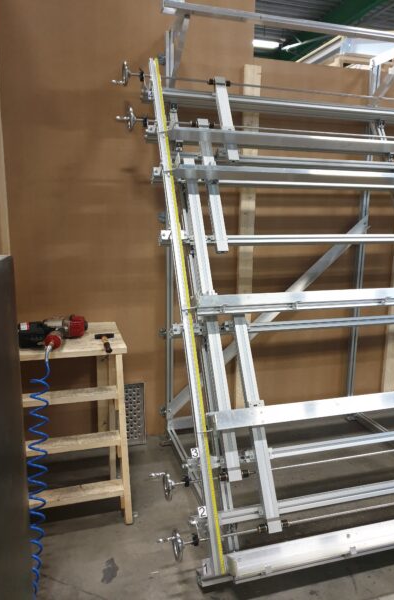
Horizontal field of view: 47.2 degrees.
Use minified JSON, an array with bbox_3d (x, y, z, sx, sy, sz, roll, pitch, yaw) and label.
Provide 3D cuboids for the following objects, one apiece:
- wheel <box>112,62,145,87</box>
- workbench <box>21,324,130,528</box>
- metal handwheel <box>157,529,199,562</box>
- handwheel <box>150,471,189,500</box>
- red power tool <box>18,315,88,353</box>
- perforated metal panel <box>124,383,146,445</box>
[{"bbox_3d":[-0.361,-1.190,2.377,0.165,0.118,0.115,-2,11,-16],"label":"wheel"},{"bbox_3d":[-0.624,0.621,2.285,0.520,0.865,0.550,-2,11,-16],"label":"workbench"},{"bbox_3d":[-0.076,1.061,1.949,0.168,0.129,0.129,-2,10,-15],"label":"metal handwheel"},{"bbox_3d":[-0.120,0.836,2.035,0.170,0.129,0.129,-2,10,-15],"label":"handwheel"},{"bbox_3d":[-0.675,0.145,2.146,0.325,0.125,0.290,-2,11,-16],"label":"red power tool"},{"bbox_3d":[-0.464,0.799,3.133,0.222,0.435,0.030,-2,2,-16],"label":"perforated metal panel"}]

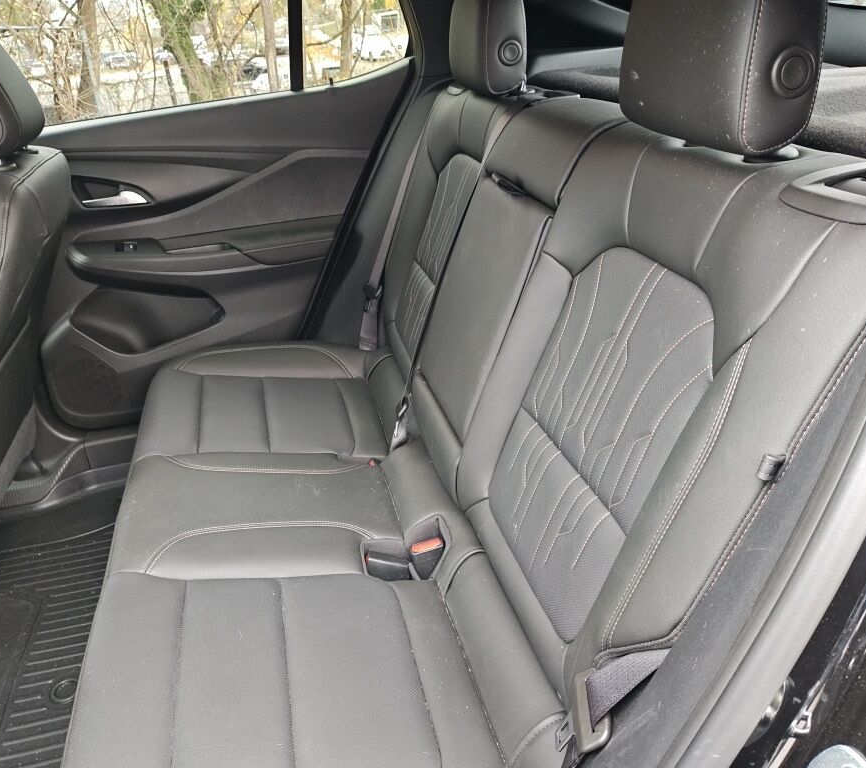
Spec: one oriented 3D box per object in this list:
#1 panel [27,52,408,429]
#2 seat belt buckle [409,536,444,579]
[{"bbox_3d":[-0.472,-0.278,1.584,0.891,0.743,0.150,-6,26,-12],"label":"panel"},{"bbox_3d":[-0.003,0.266,1.083,0.046,0.070,0.025,-13,28,-8],"label":"seat belt buckle"}]

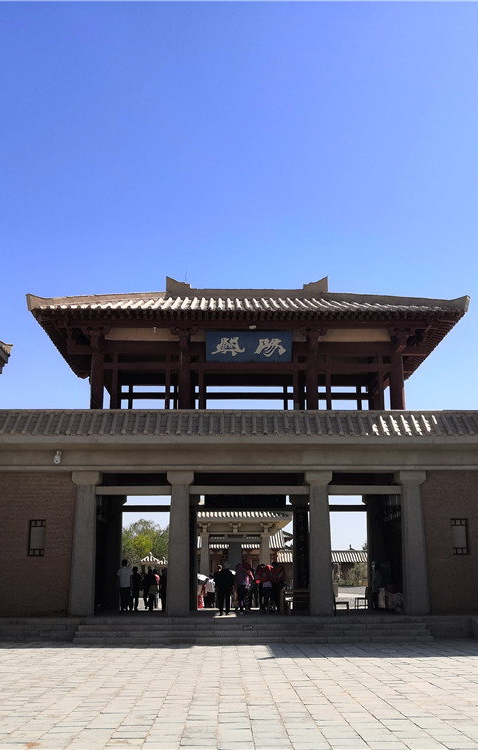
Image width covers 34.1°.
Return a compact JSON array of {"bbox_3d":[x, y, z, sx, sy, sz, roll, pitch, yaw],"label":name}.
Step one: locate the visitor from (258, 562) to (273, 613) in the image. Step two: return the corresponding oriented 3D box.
[{"bbox_3d":[0.934,7.522,27.510,0.550,1.660,0.420,0,-15,-1],"label":"visitor"}]

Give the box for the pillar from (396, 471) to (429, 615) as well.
[{"bbox_3d":[5.766,5.573,25.963,0.950,4.615,0.850,0,-15,-1],"label":"pillar"}]

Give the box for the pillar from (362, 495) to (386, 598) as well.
[{"bbox_3d":[5.388,6.864,30.578,0.760,4.368,0.740,0,-15,-1],"label":"pillar"}]

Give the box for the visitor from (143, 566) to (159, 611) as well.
[{"bbox_3d":[-3.174,7.785,28.300,0.540,1.570,0.420,0,-15,-1],"label":"visitor"}]

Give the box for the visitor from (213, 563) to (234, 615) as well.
[{"bbox_3d":[-0.453,6.654,24.382,0.580,1.640,0.380,0,-15,-1],"label":"visitor"}]

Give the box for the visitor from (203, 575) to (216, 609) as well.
[{"bbox_3d":[-1.423,10.650,38.381,0.540,1.600,0.340,0,-15,-1],"label":"visitor"}]

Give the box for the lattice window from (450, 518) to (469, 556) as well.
[{"bbox_3d":[6.949,5.100,24.573,0.550,1.134,0.130,0,-15,-1],"label":"lattice window"}]

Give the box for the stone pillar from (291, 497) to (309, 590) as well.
[{"bbox_3d":[2.426,6.862,30.524,0.760,4.368,0.740,0,-15,-1],"label":"stone pillar"}]

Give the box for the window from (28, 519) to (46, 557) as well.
[{"bbox_3d":[-6.489,5.240,25.022,0.530,1.156,0.130,0,-15,-1],"label":"window"}]

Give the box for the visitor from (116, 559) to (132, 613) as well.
[{"bbox_3d":[-4.002,7.443,27.534,0.520,1.760,0.340,0,-15,-1],"label":"visitor"}]

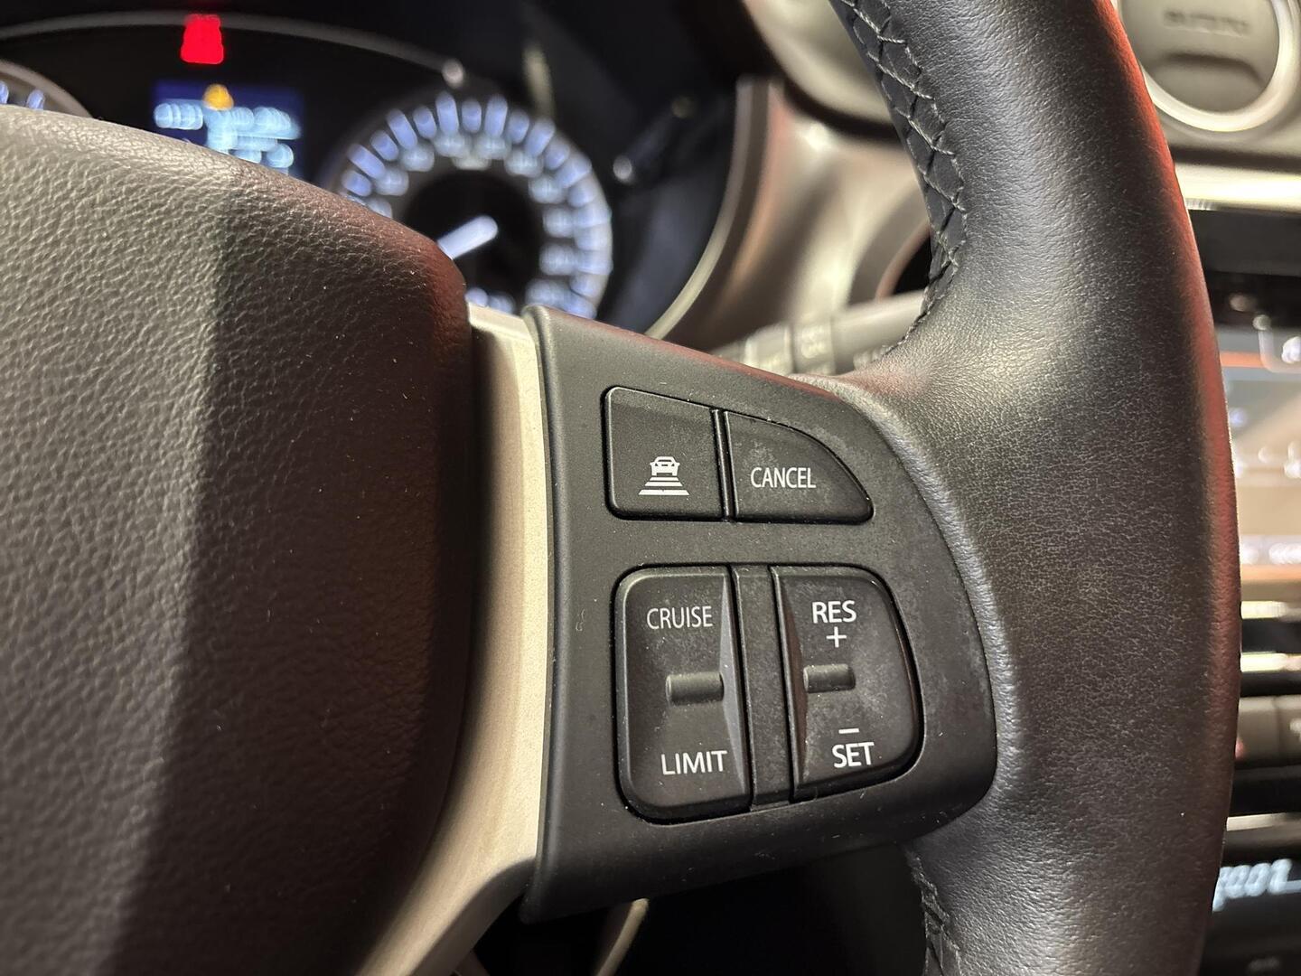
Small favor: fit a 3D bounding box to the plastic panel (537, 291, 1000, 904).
[{"bbox_3d":[0.015,0.015,0.141,0.064,0.079,0.018,-1,-10,-13],"label":"plastic panel"}]

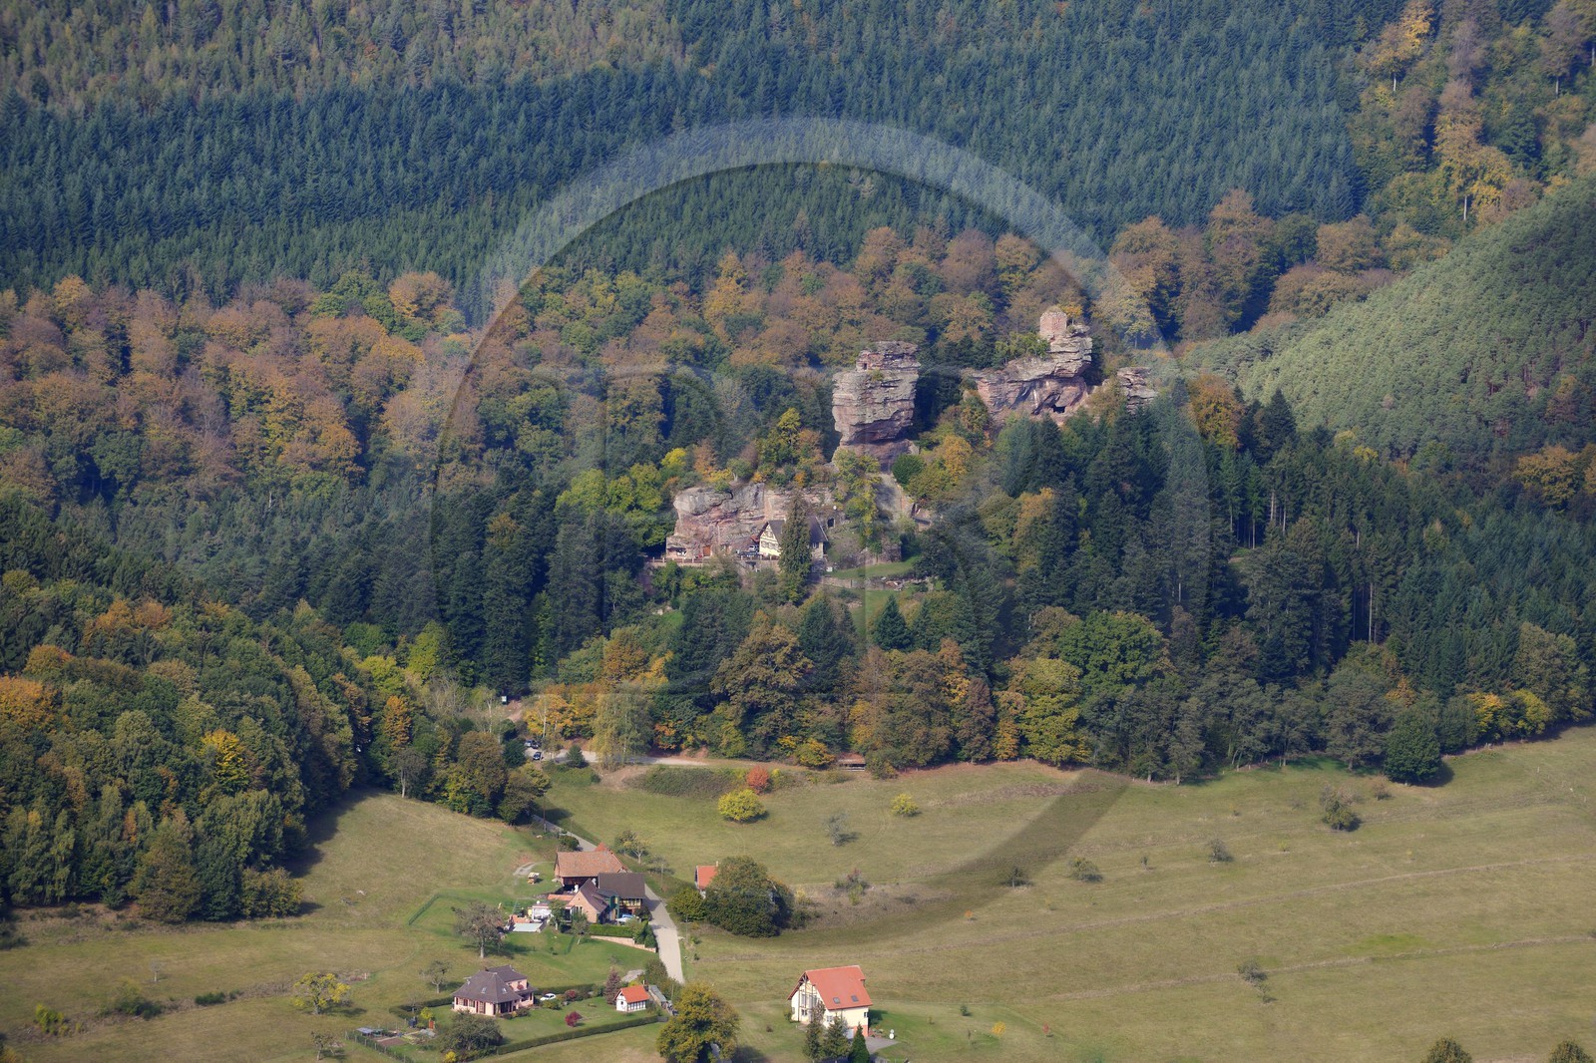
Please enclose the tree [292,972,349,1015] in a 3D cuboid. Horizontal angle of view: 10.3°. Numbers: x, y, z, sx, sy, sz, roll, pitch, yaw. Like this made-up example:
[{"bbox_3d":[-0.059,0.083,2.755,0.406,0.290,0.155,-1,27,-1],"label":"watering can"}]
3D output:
[{"bbox_3d":[-95.220,91.850,1764.450,11.700,8.200,11.000,0,8,0],"label":"tree"}]

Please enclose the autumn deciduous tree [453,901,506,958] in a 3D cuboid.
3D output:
[{"bbox_3d":[-64.810,81.270,1802.250,10.500,11.200,10.000,0,8,0],"label":"autumn deciduous tree"}]

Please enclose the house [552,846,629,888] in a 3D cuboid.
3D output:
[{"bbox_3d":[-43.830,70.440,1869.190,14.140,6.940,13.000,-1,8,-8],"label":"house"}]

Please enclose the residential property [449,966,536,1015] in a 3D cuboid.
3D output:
[{"bbox_3d":[-59.010,91.610,1770.920,13.880,7.780,12.020,-7,11,-43],"label":"residential property"}]

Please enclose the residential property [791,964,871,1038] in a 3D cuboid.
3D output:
[{"bbox_3d":[6.480,93.020,1755.230,11.310,12.660,13.520,-5,9,-33],"label":"residential property"}]

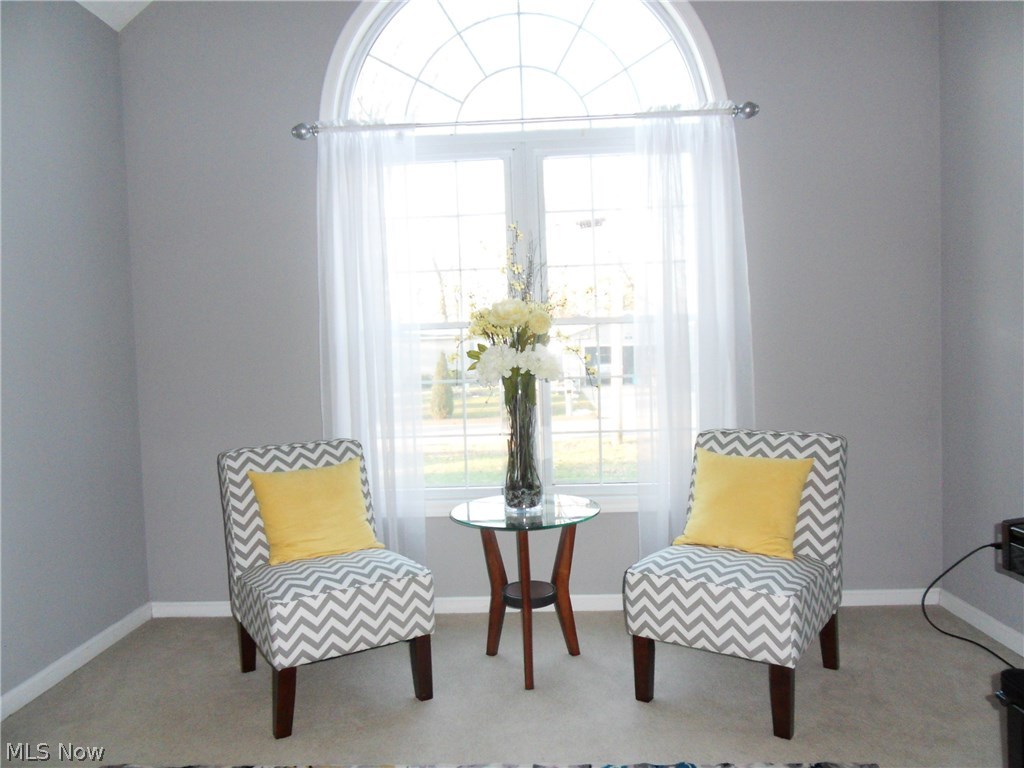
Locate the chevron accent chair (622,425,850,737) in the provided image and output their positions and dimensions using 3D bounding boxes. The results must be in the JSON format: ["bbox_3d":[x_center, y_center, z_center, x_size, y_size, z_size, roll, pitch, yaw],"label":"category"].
[{"bbox_3d":[0.853,0.649,2.610,0.556,0.846,0.790,-1,2,36],"label":"chevron accent chair"}]

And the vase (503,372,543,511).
[{"bbox_3d":[0.043,0.220,2.738,0.135,0.517,0.135,-2,2,0],"label":"vase"}]

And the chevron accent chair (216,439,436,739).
[{"bbox_3d":[-0.719,0.695,2.703,0.556,0.846,0.790,-3,2,-31],"label":"chevron accent chair"}]

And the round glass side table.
[{"bbox_3d":[0.063,0.786,2.735,0.576,0.615,0.576,-2,2,0],"label":"round glass side table"}]

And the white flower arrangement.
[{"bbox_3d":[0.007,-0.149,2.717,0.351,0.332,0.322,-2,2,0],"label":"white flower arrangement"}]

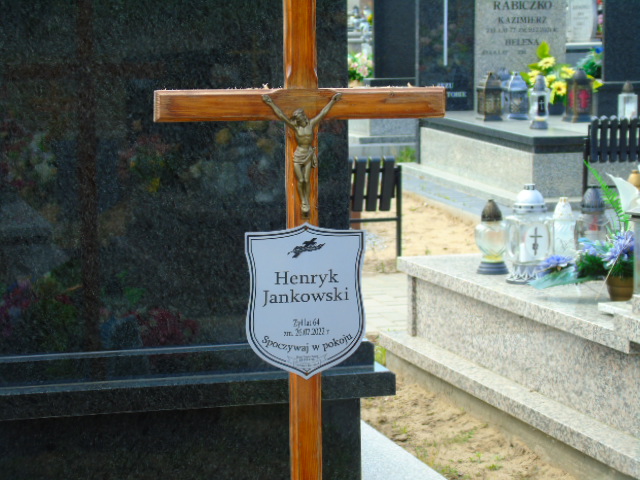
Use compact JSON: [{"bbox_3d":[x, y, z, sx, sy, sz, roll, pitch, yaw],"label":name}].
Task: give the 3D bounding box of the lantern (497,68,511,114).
[{"bbox_3d":[1.265,-1.018,11.930,0.132,0.324,0.132,-2,7,-14],"label":"lantern"}]

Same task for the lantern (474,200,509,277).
[{"bbox_3d":[0.583,-0.012,5.865,0.110,0.249,0.102,0,7,0],"label":"lantern"}]

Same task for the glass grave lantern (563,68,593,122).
[{"bbox_3d":[1.692,-0.947,11.379,0.142,0.347,0.142,-3,8,-21],"label":"glass grave lantern"}]

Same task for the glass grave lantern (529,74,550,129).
[{"bbox_3d":[1.379,-0.864,10.880,0.128,0.331,0.128,-1,7,-8],"label":"glass grave lantern"}]

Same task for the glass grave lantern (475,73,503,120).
[{"bbox_3d":[1.121,-0.947,11.481,0.132,0.319,0.132,-3,7,-19],"label":"glass grave lantern"}]

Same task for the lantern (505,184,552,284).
[{"bbox_3d":[0.687,-0.023,5.681,0.150,0.318,0.150,-2,7,-12],"label":"lantern"}]

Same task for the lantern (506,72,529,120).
[{"bbox_3d":[1.327,-0.967,11.631,0.132,0.312,0.132,-2,7,-13],"label":"lantern"}]

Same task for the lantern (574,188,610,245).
[{"bbox_3d":[0.932,-0.041,5.933,0.122,0.282,0.122,-1,7,-8],"label":"lantern"}]

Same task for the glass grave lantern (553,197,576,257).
[{"bbox_3d":[0.834,-0.023,5.935,0.085,0.246,0.085,-1,7,-8],"label":"glass grave lantern"}]

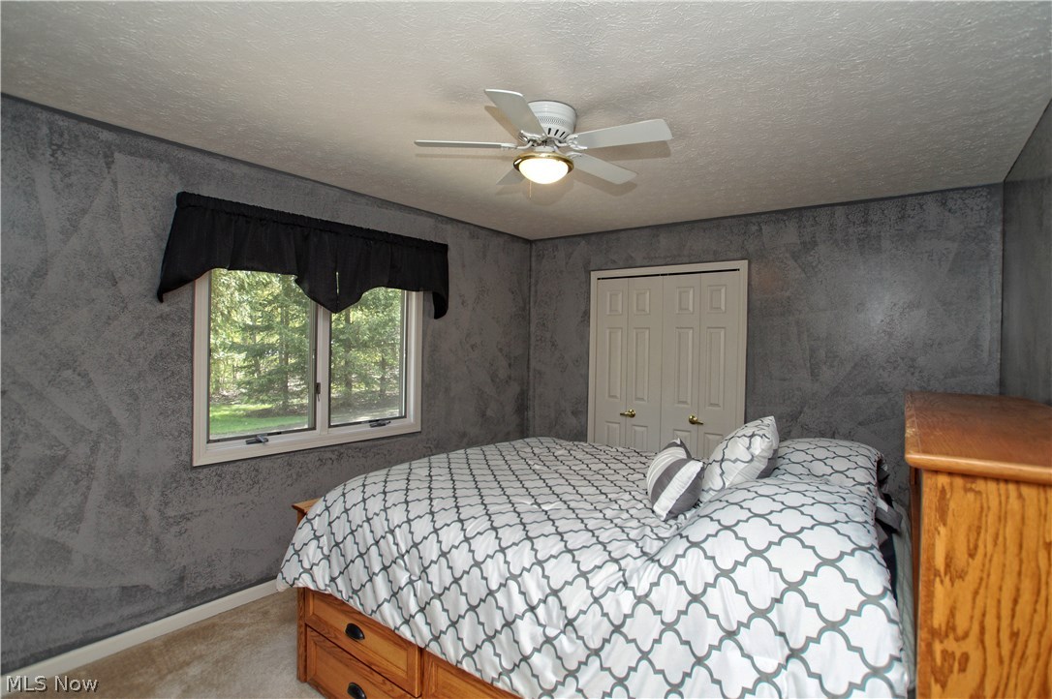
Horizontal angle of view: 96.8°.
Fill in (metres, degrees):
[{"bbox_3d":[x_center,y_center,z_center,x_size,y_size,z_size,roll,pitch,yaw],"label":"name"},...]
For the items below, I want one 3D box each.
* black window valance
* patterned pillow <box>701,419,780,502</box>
[{"bbox_3d":[-1.167,-0.482,2.861,0.120,0.540,1.690,1,1,42],"label":"black window valance"},{"bbox_3d":[1.029,0.511,2.210,0.160,0.400,0.400,41,25,16],"label":"patterned pillow"}]

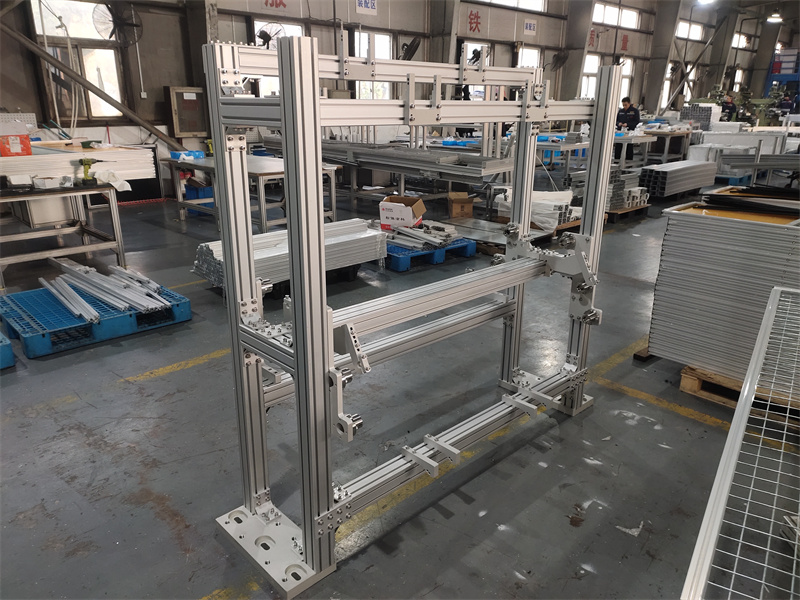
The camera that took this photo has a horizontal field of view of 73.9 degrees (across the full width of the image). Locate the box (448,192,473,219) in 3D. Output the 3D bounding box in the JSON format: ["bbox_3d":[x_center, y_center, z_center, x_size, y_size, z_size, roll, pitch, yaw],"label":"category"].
[{"bbox_3d":[0.858,-1.321,7.482,0.300,0.290,0.280,0,20,-1],"label":"box"}]

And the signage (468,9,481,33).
[{"bbox_3d":[1.852,-6.900,13.159,0.420,0.500,0.030,-18,27,-40],"label":"signage"}]

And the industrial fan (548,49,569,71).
[{"bbox_3d":[4.493,-6.718,14.970,0.400,0.700,0.670,44,37,15],"label":"industrial fan"}]

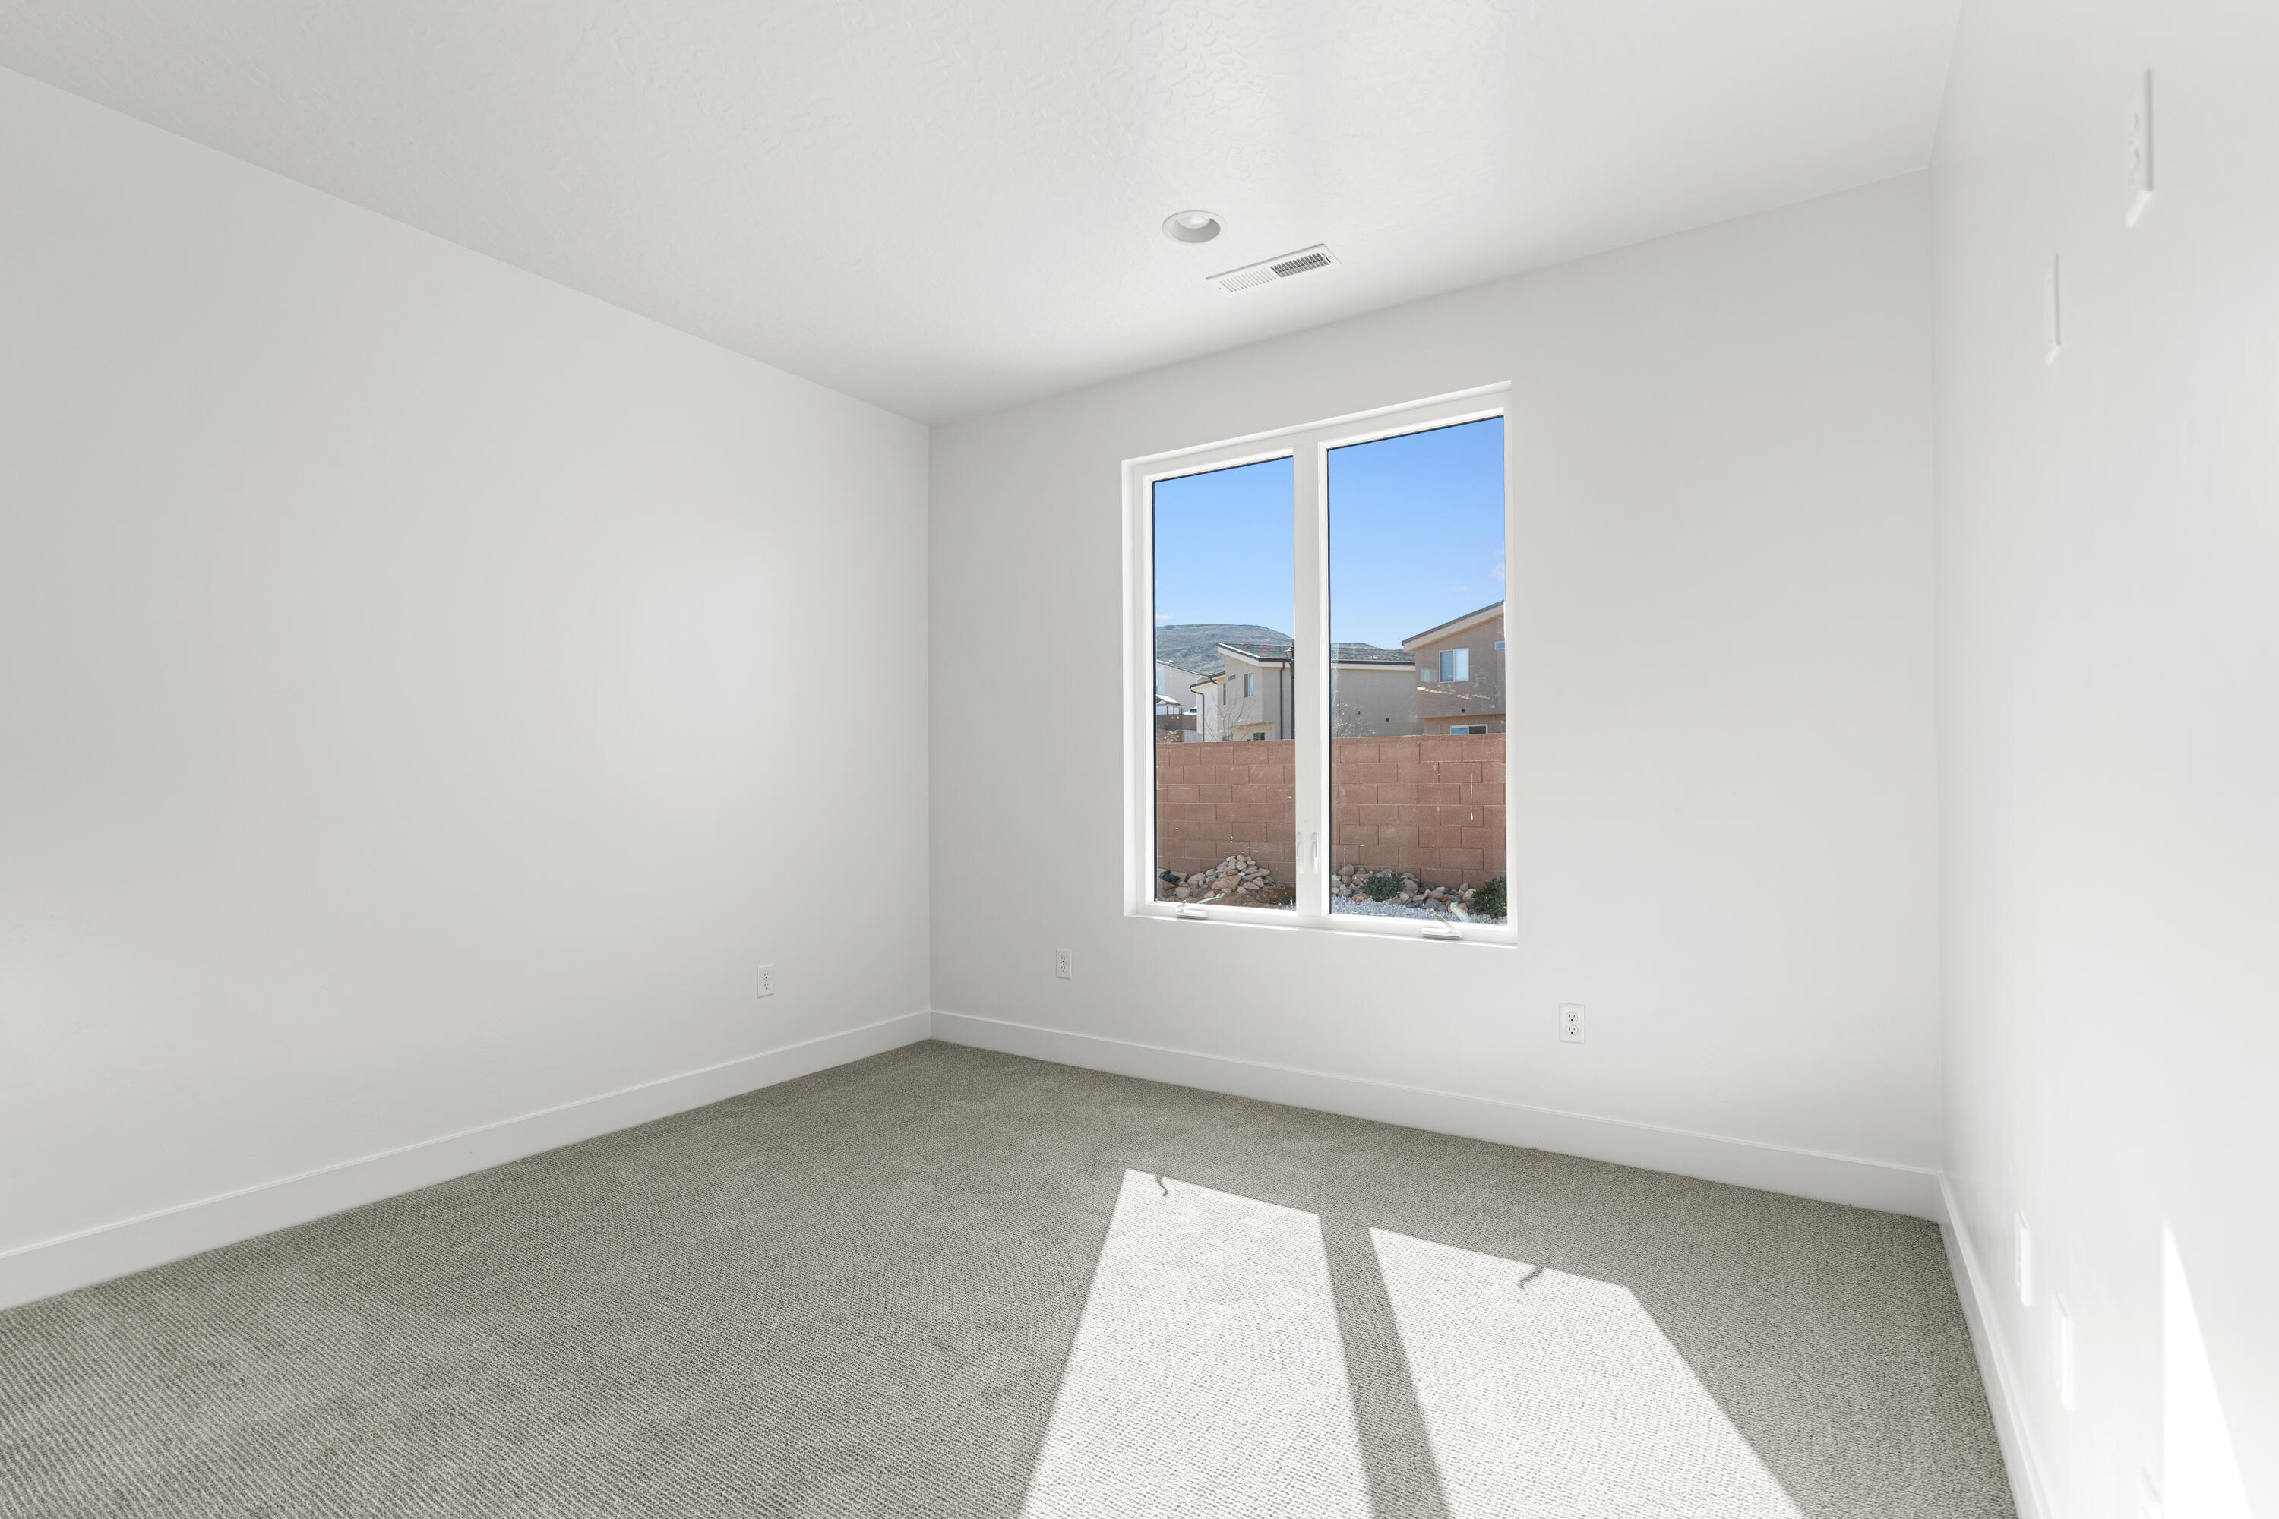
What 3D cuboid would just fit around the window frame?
[{"bbox_3d":[0.593,-0.286,3.600,1.465,1.760,0.085,-1,-1,33],"label":"window frame"}]

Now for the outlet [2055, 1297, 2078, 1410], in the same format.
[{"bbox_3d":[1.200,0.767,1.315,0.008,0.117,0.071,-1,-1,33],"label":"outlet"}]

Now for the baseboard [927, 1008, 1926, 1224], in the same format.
[{"bbox_3d":[0.546,1.142,3.515,3.540,0.128,0.017,-1,-1,33],"label":"baseboard"}]

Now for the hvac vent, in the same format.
[{"bbox_3d":[0.412,-1.493,3.122,0.393,0.016,0.157,-1,-1,33],"label":"hvac vent"}]

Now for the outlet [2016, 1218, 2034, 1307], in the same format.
[{"bbox_3d":[1.367,0.772,1.569,0.008,0.117,0.071,-1,-1,33],"label":"outlet"}]

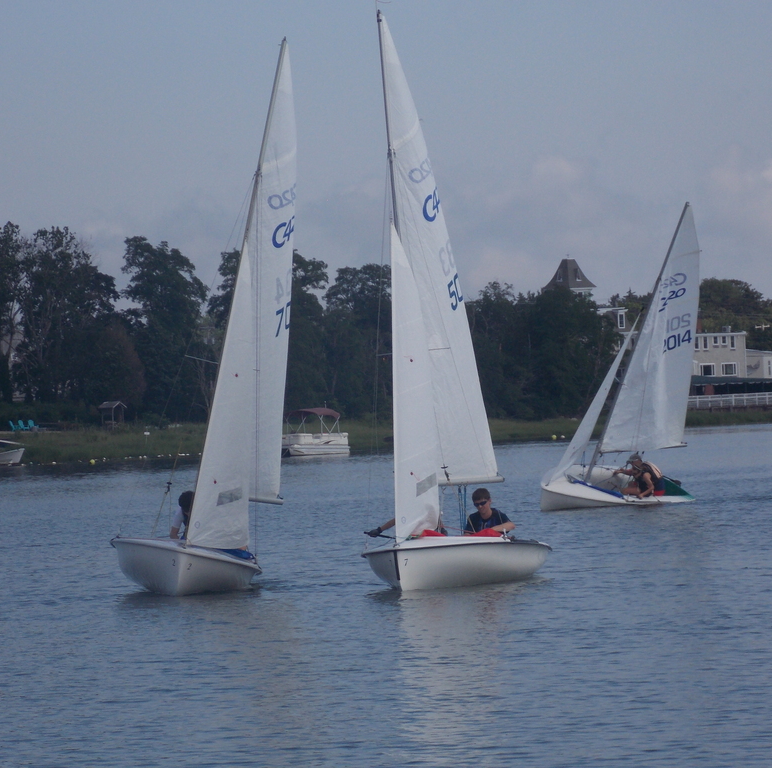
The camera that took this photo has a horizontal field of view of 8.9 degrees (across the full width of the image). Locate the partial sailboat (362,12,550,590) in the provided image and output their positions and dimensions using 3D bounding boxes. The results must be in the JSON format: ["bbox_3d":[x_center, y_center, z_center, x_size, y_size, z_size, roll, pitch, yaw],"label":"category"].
[{"bbox_3d":[0.345,-0.879,53.601,1.660,6.400,4.250,-7,-1,15],"label":"partial sailboat"}]

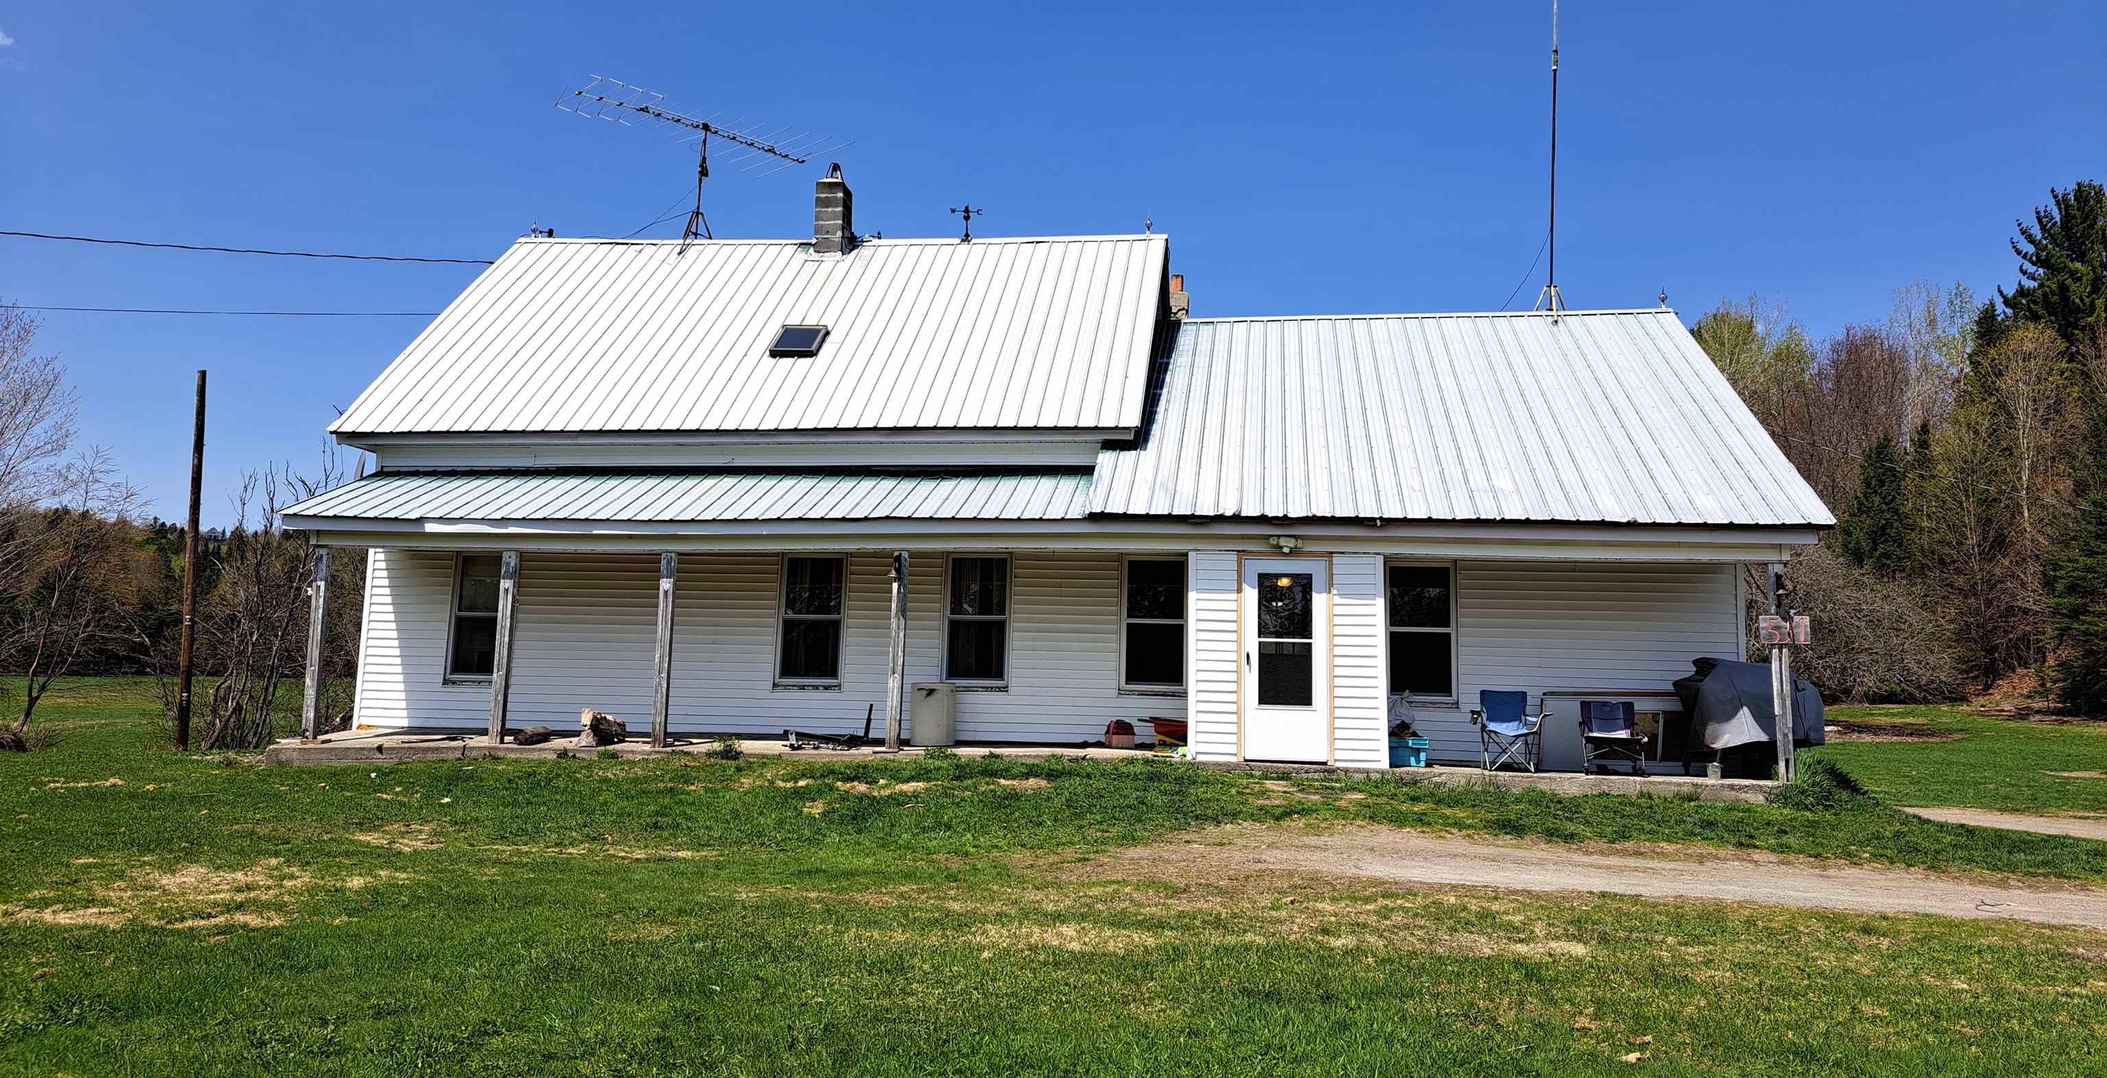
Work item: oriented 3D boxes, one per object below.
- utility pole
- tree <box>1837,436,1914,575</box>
[{"bbox_3d":[-15.424,0.315,26.191,0.190,6.888,0.190,-2,-9,-1],"label":"utility pole"},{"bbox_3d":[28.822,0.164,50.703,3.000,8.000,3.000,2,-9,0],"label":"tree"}]

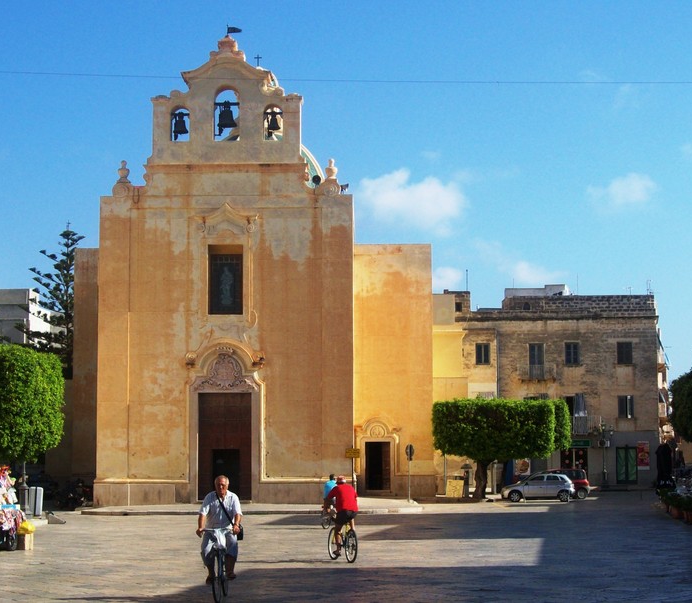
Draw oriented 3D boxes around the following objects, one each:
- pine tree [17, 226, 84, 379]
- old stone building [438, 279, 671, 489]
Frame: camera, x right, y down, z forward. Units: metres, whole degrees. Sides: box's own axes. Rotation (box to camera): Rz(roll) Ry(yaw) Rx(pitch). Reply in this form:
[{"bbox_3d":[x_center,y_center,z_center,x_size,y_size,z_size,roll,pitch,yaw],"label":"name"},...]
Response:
[{"bbox_3d":[-18.961,3.708,88.267,8.000,18.195,8.000,0,-7,0],"label":"pine tree"},{"bbox_3d":[13.653,6.535,92.435,14.894,13.380,11.000,0,-7,0],"label":"old stone building"}]

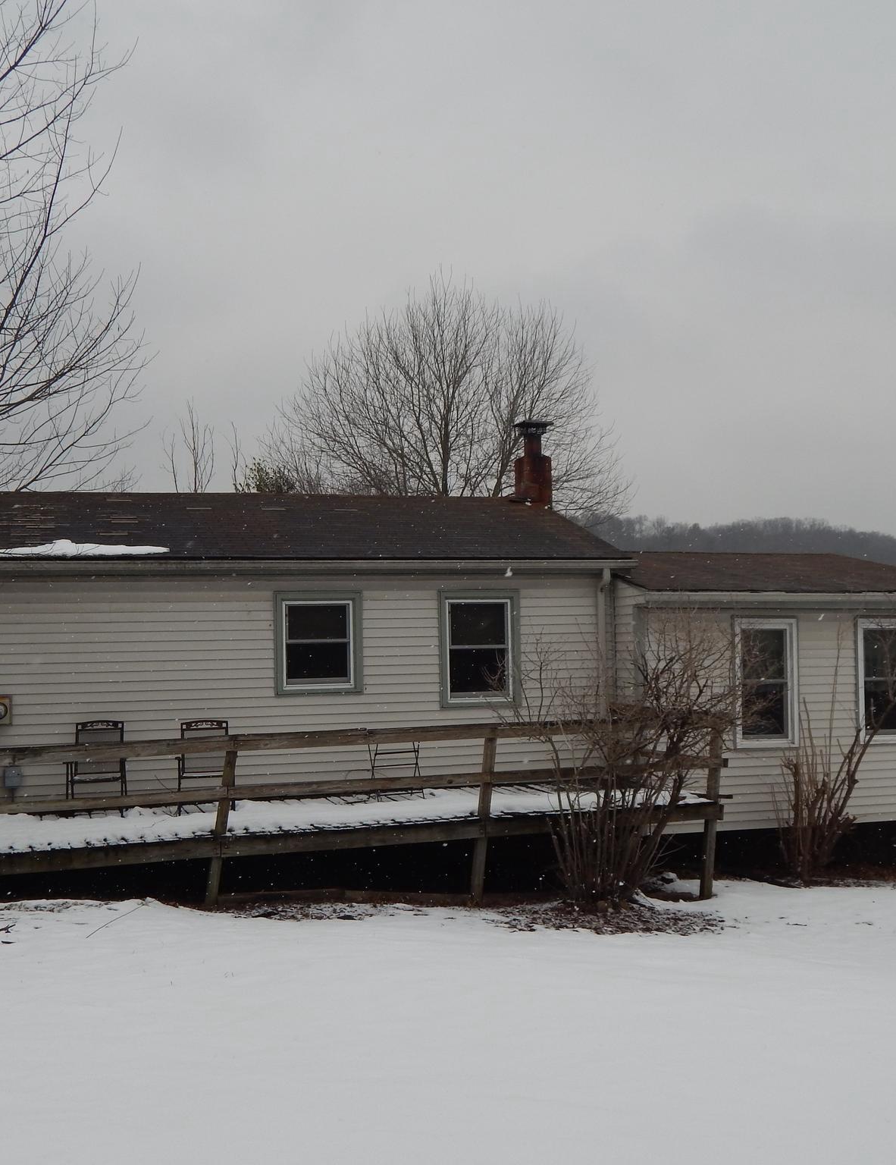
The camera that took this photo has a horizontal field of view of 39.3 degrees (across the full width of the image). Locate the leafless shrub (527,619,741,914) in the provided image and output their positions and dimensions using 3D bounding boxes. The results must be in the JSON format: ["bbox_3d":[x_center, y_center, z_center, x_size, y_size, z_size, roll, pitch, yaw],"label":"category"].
[{"bbox_3d":[1.657,1.657,11.550,1.750,2.600,1.600,-1,-1,0],"label":"leafless shrub"}]

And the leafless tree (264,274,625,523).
[{"bbox_3d":[-0.090,-1.620,29.057,8.400,11.070,8.200,0,-1,-17],"label":"leafless tree"}]

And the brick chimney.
[{"bbox_3d":[1.125,-1.577,16.683,0.420,1.160,0.420,0,-1,-17],"label":"brick chimney"}]

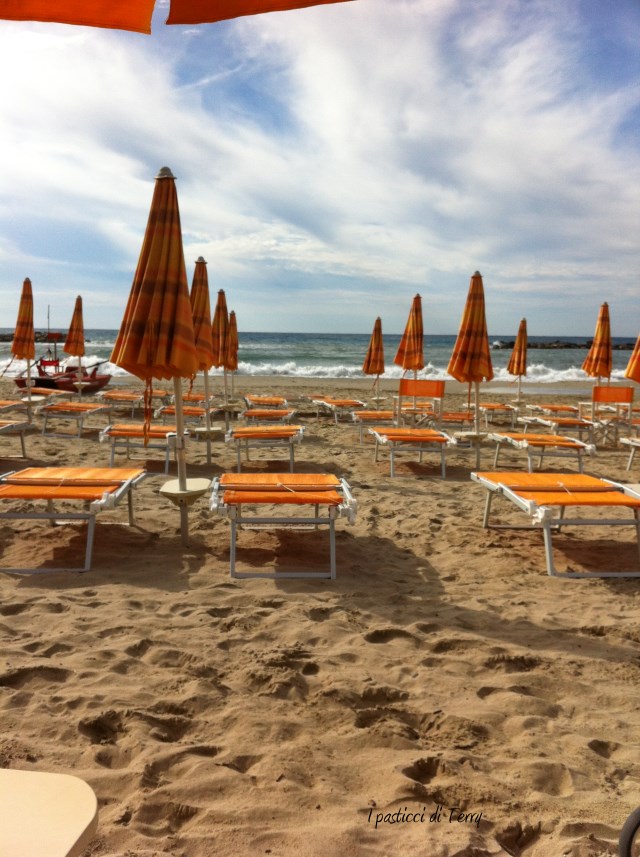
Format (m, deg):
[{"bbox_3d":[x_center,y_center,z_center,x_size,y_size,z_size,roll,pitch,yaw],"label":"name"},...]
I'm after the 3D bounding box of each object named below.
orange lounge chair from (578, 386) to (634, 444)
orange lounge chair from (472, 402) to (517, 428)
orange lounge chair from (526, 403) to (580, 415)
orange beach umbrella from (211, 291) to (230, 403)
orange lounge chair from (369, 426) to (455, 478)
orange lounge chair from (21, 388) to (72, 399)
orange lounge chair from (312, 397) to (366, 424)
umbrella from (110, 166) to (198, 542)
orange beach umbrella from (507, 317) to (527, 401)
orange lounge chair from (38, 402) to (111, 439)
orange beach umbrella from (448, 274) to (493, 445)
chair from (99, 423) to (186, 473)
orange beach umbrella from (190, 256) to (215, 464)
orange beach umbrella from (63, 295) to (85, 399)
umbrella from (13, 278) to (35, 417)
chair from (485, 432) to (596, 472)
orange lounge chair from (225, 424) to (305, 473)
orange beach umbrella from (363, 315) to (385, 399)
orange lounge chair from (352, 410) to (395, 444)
[{"bbox_3d":[4.146,-0.170,12.489,0.600,0.890,0.520,0,6,-5],"label":"orange lounge chair"},{"bbox_3d":[3.578,-0.239,18.034,0.740,0.400,1.420,0,6,-4],"label":"orange lounge chair"},{"bbox_3d":[4.983,-0.252,18.335,0.740,0.400,1.420,1,6,-2],"label":"orange lounge chair"},{"bbox_3d":[-1.631,-1.140,14.323,0.380,2.310,0.380,1,6,-3],"label":"orange beach umbrella"},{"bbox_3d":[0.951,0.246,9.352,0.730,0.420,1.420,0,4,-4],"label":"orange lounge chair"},{"bbox_3d":[-5.389,-0.530,17.036,0.740,0.400,1.420,1,6,0],"label":"orange lounge chair"},{"bbox_3d":[0.495,-0.334,18.124,0.740,0.400,1.420,0,6,-11],"label":"orange lounge chair"},{"bbox_3d":[-0.977,-0.412,5.235,0.540,2.280,0.540,1,6,-3],"label":"umbrella"},{"bbox_3d":[4.421,-1.318,19.394,0.420,2.299,0.420,1,6,0],"label":"orange beach umbrella"},{"bbox_3d":[-3.735,-0.145,13.136,0.740,0.400,1.420,1,6,-1],"label":"orange lounge chair"},{"bbox_3d":[1.738,-0.639,9.924,0.520,2.300,0.520,1,6,-3],"label":"orange beach umbrella"},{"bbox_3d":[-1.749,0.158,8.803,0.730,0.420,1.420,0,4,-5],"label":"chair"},{"bbox_3d":[-1.332,-0.779,9.849,0.450,2.299,0.450,1,6,0],"label":"orange beach umbrella"},{"bbox_3d":[-5.214,-1.661,18.374,0.440,2.300,0.440,1,6,-3],"label":"orange beach umbrella"},{"bbox_3d":[-4.666,-1.242,13.787,0.380,2.299,0.380,1,6,0],"label":"umbrella"},{"bbox_3d":[2.337,0.324,9.335,0.740,0.400,1.420,1,6,-3],"label":"chair"},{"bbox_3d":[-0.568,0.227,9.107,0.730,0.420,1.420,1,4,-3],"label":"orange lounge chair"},{"bbox_3d":[1.242,-1.352,19.483,0.430,2.299,0.430,1,6,0],"label":"orange beach umbrella"},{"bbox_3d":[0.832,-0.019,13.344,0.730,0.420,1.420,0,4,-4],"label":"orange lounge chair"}]

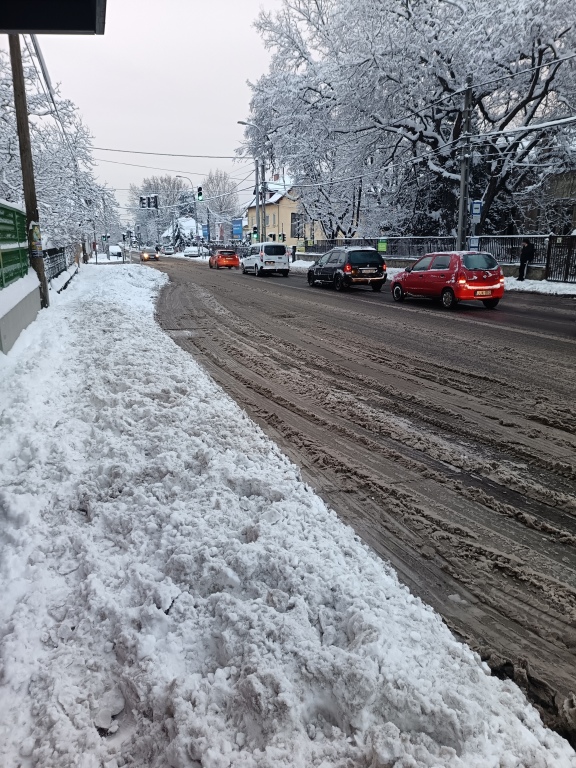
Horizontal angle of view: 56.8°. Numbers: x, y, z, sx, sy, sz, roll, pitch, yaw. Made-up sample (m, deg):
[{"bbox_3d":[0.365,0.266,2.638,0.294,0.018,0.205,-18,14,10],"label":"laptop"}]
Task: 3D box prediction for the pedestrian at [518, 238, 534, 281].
[{"bbox_3d":[10.016,-5.258,22.388,0.550,1.740,0.500,-5,15,-18],"label":"pedestrian"}]

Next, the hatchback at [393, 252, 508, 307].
[{"bbox_3d":[4.299,-2.961,14.839,1.468,1.463,3.479,-5,15,-19],"label":"hatchback"}]

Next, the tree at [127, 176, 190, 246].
[{"bbox_3d":[-23.507,-30.881,98.446,11.300,14.733,11.300,0,14,0],"label":"tree"}]

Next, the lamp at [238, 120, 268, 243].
[{"bbox_3d":[-2.860,-14.596,41.362,2.300,10.913,0.350,-5,15,-18],"label":"lamp"}]

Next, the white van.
[{"bbox_3d":[-1.403,-7.382,31.587,1.849,1.874,4.453,-5,15,-19],"label":"white van"}]

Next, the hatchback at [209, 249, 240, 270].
[{"bbox_3d":[-5.115,-9.979,42.765,1.815,1.473,4.340,-5,15,-17],"label":"hatchback"}]

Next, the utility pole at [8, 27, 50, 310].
[{"bbox_3d":[-5.807,-5.437,11.800,0.280,7.400,0.280,-5,15,-18],"label":"utility pole"}]

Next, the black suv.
[{"bbox_3d":[2.215,-4.574,21.003,1.774,1.575,4.464,-4,15,-17],"label":"black suv"}]

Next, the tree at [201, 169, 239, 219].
[{"bbox_3d":[-10.596,-26.710,84.027,6.200,13.657,6.200,0,14,0],"label":"tree"}]

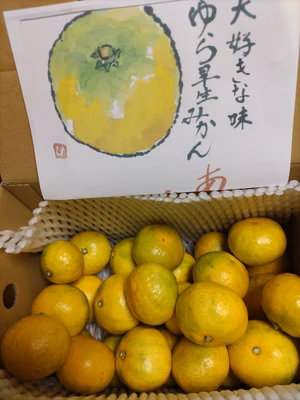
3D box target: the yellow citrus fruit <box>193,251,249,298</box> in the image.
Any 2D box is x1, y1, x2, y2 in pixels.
[{"bbox_3d":[0.084,0.089,0.357,0.065,0.056,0.065,0,63,-31],"label":"yellow citrus fruit"}]

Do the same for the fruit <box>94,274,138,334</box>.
[{"bbox_3d":[-0.034,0.122,0.350,0.056,0.065,0.065,0,90,-38],"label":"fruit"}]

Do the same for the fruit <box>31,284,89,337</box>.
[{"bbox_3d":[-0.105,0.131,0.352,0.065,0.057,0.065,0,96,45],"label":"fruit"}]

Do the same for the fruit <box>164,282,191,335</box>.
[{"bbox_3d":[0.039,0.129,0.358,0.061,0.057,0.061,-2,56,4],"label":"fruit"}]

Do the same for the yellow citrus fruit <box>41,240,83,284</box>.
[{"bbox_3d":[-0.112,0.080,0.382,0.054,0.054,0.050,0,33,44],"label":"yellow citrus fruit"}]

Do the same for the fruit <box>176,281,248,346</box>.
[{"bbox_3d":[0.063,0.114,0.302,0.070,0.070,0.056,6,54,4],"label":"fruit"}]

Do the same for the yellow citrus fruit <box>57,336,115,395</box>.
[{"bbox_3d":[-0.067,0.173,0.315,0.061,0.057,0.061,-2,56,4],"label":"yellow citrus fruit"}]

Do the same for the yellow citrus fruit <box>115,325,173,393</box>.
[{"bbox_3d":[-0.007,0.174,0.328,0.063,0.057,0.063,0,84,47],"label":"yellow citrus fruit"}]

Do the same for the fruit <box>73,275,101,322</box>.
[{"bbox_3d":[-0.081,0.131,0.397,0.061,0.059,0.062,-2,56,4],"label":"fruit"}]

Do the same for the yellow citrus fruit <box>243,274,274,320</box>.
[{"bbox_3d":[0.145,0.127,0.380,0.062,0.058,0.062,-2,56,4],"label":"yellow citrus fruit"}]

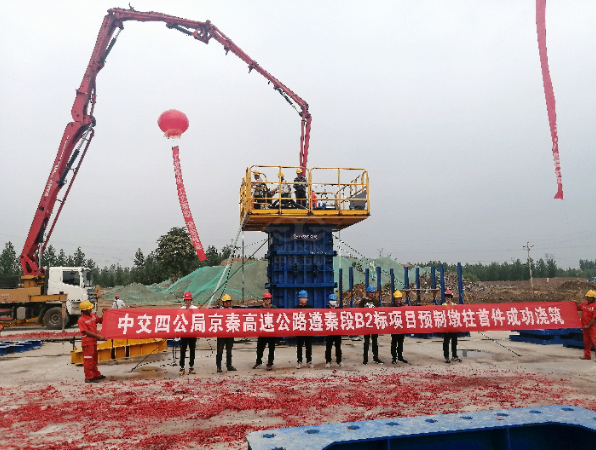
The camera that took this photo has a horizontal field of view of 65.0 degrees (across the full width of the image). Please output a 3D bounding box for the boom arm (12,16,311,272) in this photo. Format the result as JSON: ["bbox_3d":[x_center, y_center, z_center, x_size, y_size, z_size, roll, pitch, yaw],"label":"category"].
[{"bbox_3d":[-6.443,-3.935,19.536,15.383,11.971,1.100,-4,-7,27],"label":"boom arm"}]

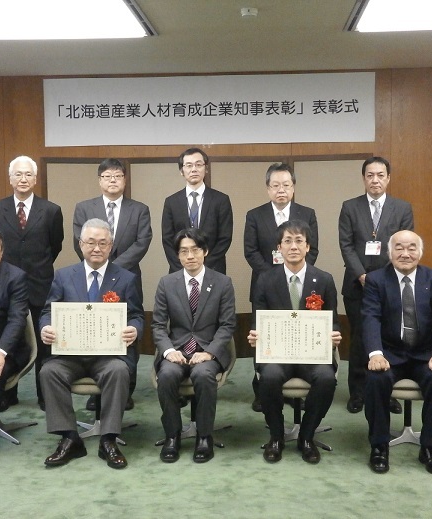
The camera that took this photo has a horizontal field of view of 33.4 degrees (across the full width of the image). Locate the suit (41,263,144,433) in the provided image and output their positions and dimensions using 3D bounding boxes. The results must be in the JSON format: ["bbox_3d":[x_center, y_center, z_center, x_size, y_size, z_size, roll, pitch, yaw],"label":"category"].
[{"bbox_3d":[-0.722,0.494,4.239,0.570,0.940,0.680,-1,5,-3],"label":"suit"}]

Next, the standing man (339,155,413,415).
[{"bbox_3d":[1.082,0.158,4.850,0.530,1.695,0.320,0,5,9],"label":"standing man"}]

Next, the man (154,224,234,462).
[{"bbox_3d":[-0.127,0.446,4.255,0.500,1.245,0.800,0,5,2],"label":"man"}]

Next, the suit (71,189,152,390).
[{"bbox_3d":[-0.721,0.276,4.969,0.530,1.390,0.290,0,5,0],"label":"suit"}]

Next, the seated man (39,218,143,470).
[{"bbox_3d":[-0.713,0.429,4.187,0.580,1.300,0.810,-1,5,-3],"label":"seated man"}]

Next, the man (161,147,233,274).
[{"bbox_3d":[-0.133,0.131,4.928,0.510,1.755,0.310,0,5,4],"label":"man"}]

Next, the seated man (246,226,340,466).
[{"bbox_3d":[0.461,0.422,4.228,0.540,1.290,0.810,0,5,3],"label":"seated man"}]

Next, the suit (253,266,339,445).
[{"bbox_3d":[0.478,0.493,4.273,0.500,0.940,0.670,0,5,3],"label":"suit"}]

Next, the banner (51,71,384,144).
[{"bbox_3d":[-0.074,-1.357,6.543,3.012,0.610,0.020,0,5,3],"label":"banner"}]

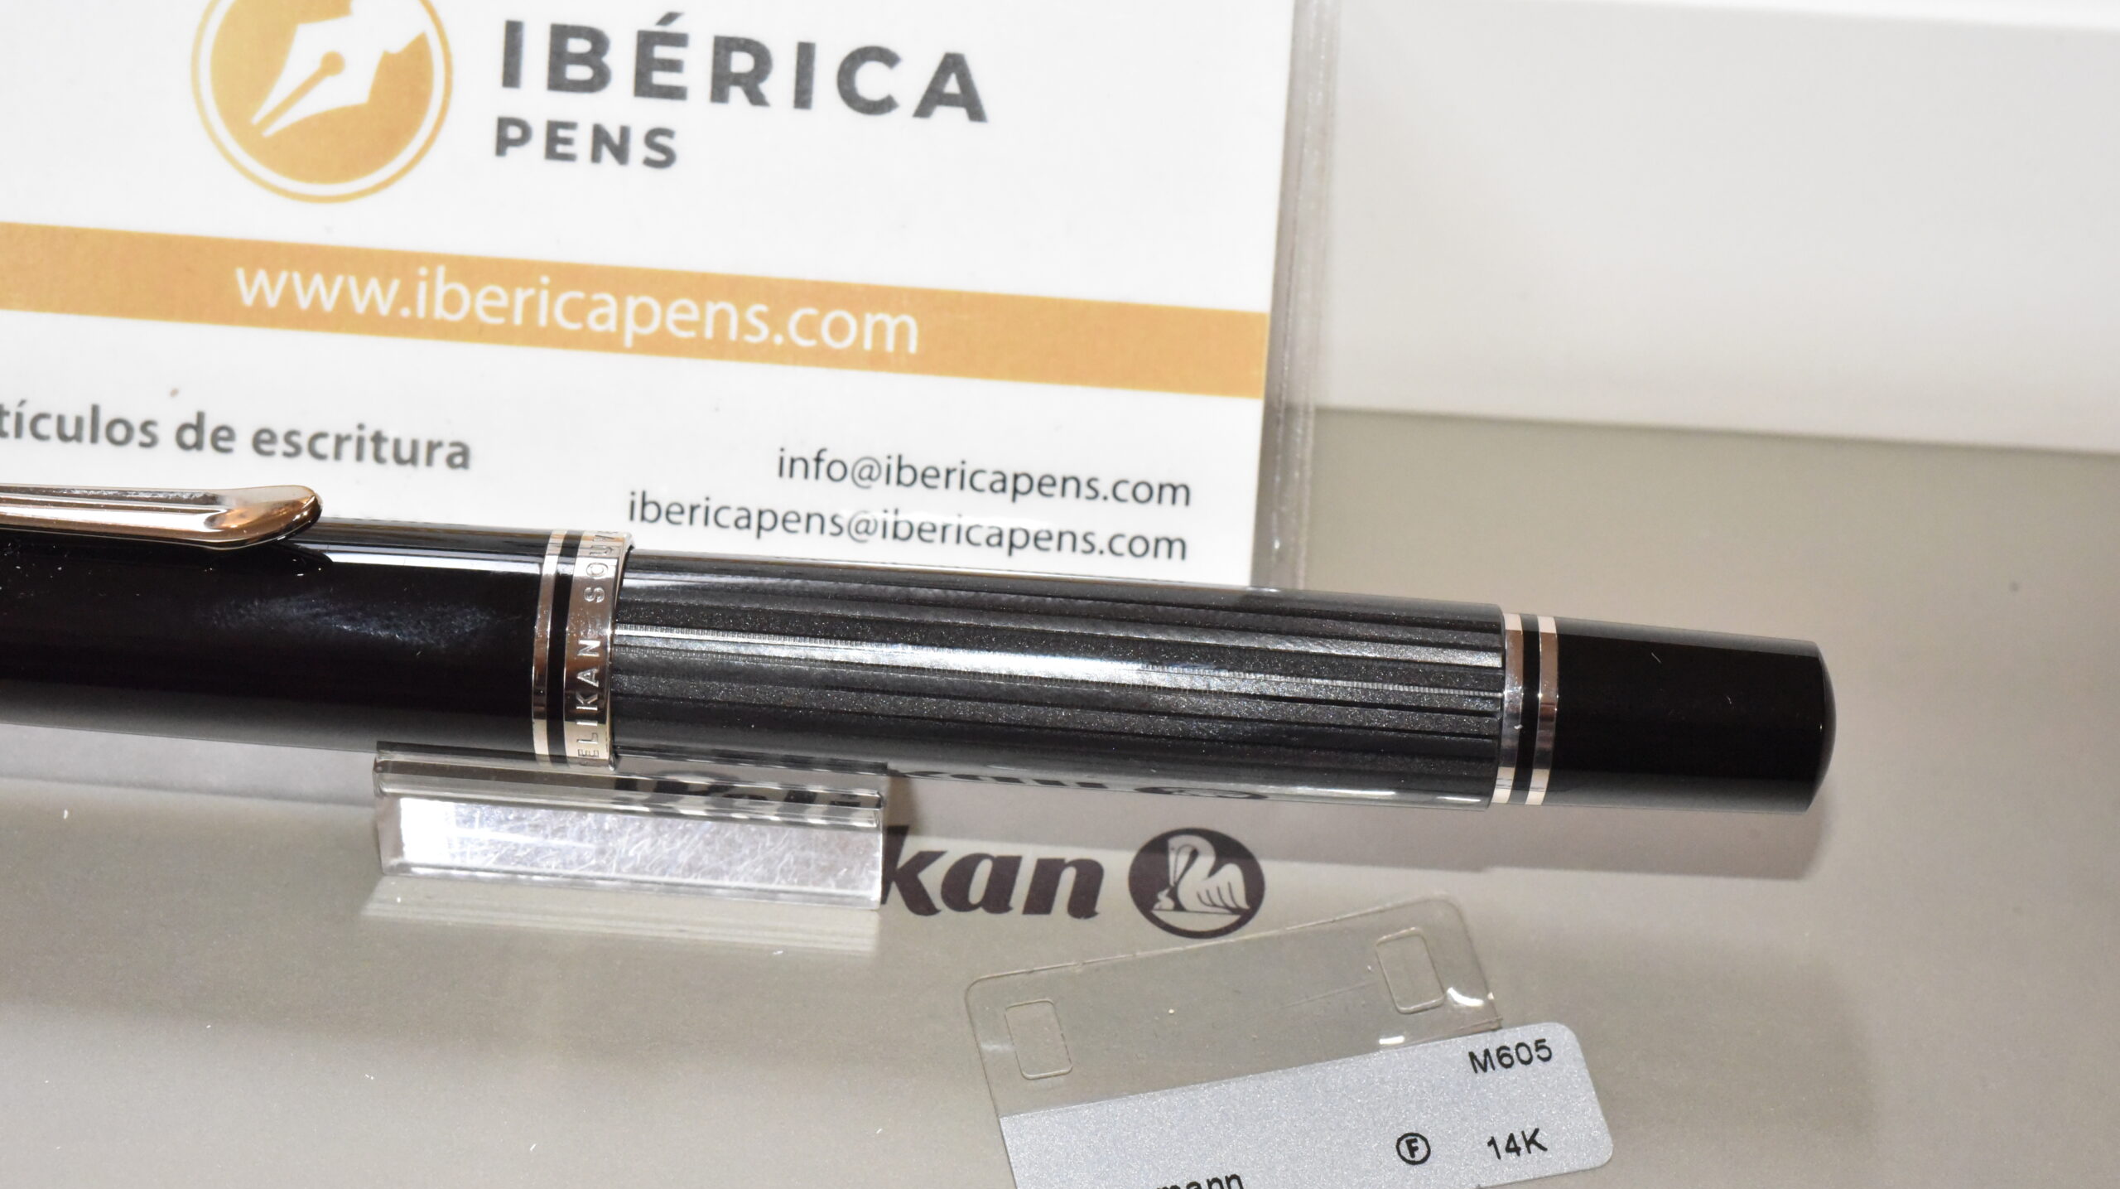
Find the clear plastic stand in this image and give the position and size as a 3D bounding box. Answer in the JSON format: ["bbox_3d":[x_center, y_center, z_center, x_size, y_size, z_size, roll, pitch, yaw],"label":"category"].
[{"bbox_3d":[-0.025,0.008,0.211,0.030,0.008,0.018,4,50,0],"label":"clear plastic stand"}]

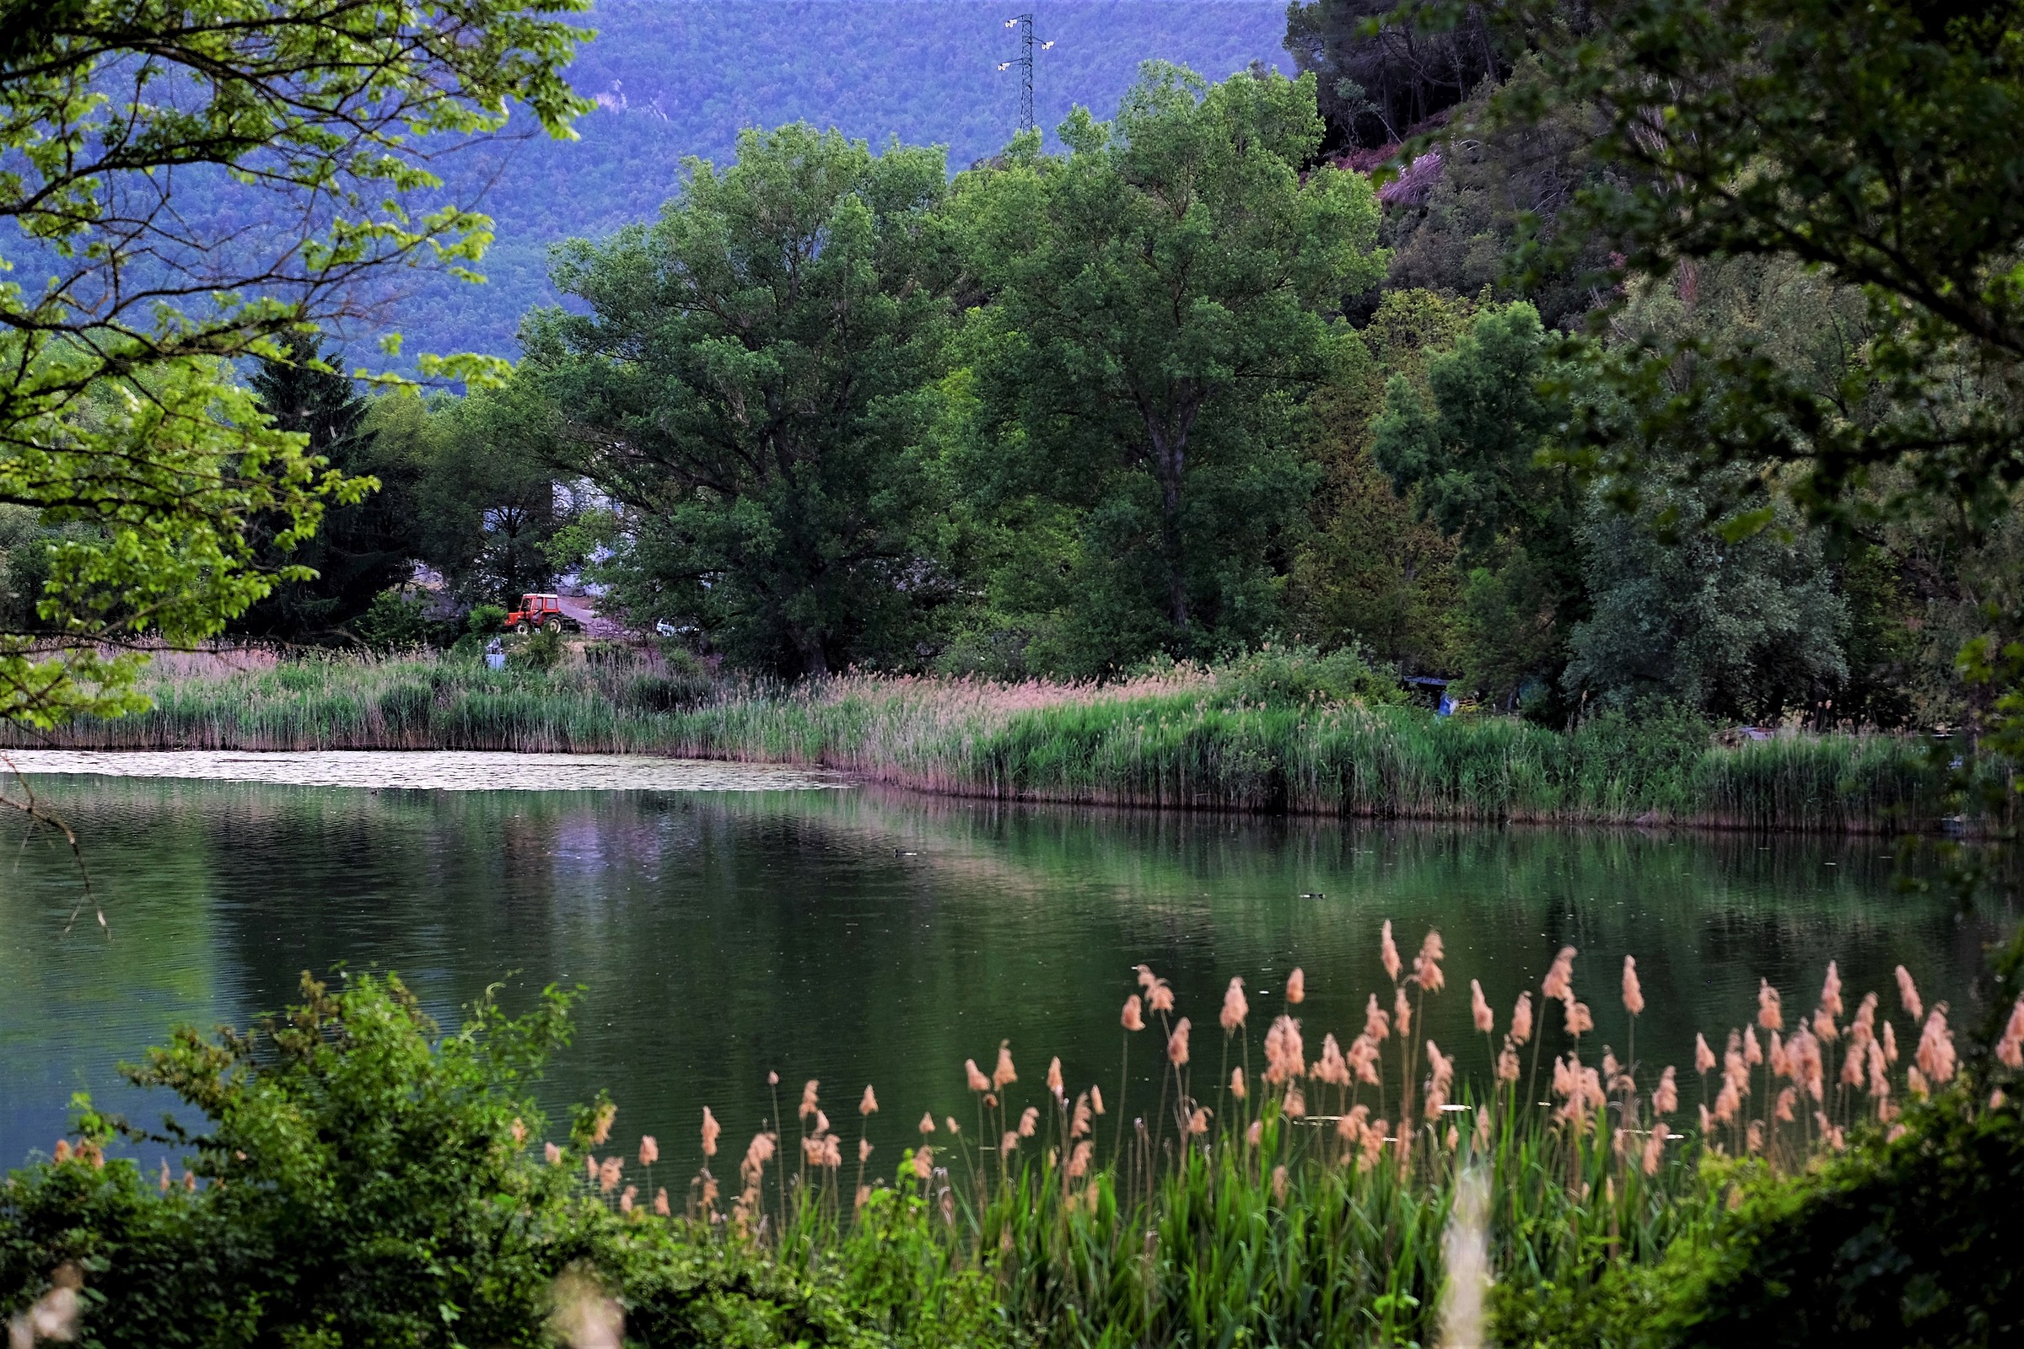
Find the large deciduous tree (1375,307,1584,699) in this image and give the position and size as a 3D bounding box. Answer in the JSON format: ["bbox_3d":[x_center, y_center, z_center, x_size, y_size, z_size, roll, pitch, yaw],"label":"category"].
[{"bbox_3d":[17.934,-6.364,197.000,8.282,16.016,8.500,0,1,0],"label":"large deciduous tree"}]

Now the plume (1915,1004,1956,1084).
[{"bbox_3d":[5.055,2.021,28.000,0.216,0.441,0.180,0,1,0],"label":"plume"}]

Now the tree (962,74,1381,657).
[{"bbox_3d":[7.264,-13.548,235.000,19.686,28.839,18.000,0,1,0],"label":"tree"}]

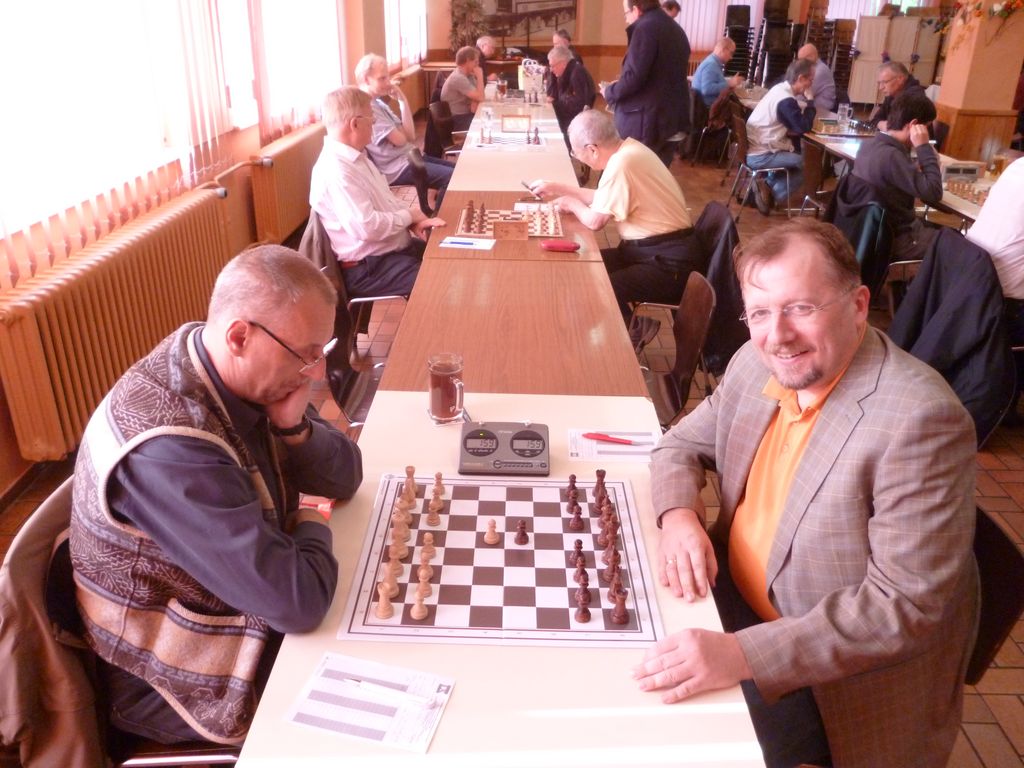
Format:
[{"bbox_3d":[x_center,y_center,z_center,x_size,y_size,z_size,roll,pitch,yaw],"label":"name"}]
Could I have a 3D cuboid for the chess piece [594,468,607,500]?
[{"bbox_3d":[0.186,0.204,1.715,0.030,0.058,0.030,1,25,0],"label":"chess piece"}]

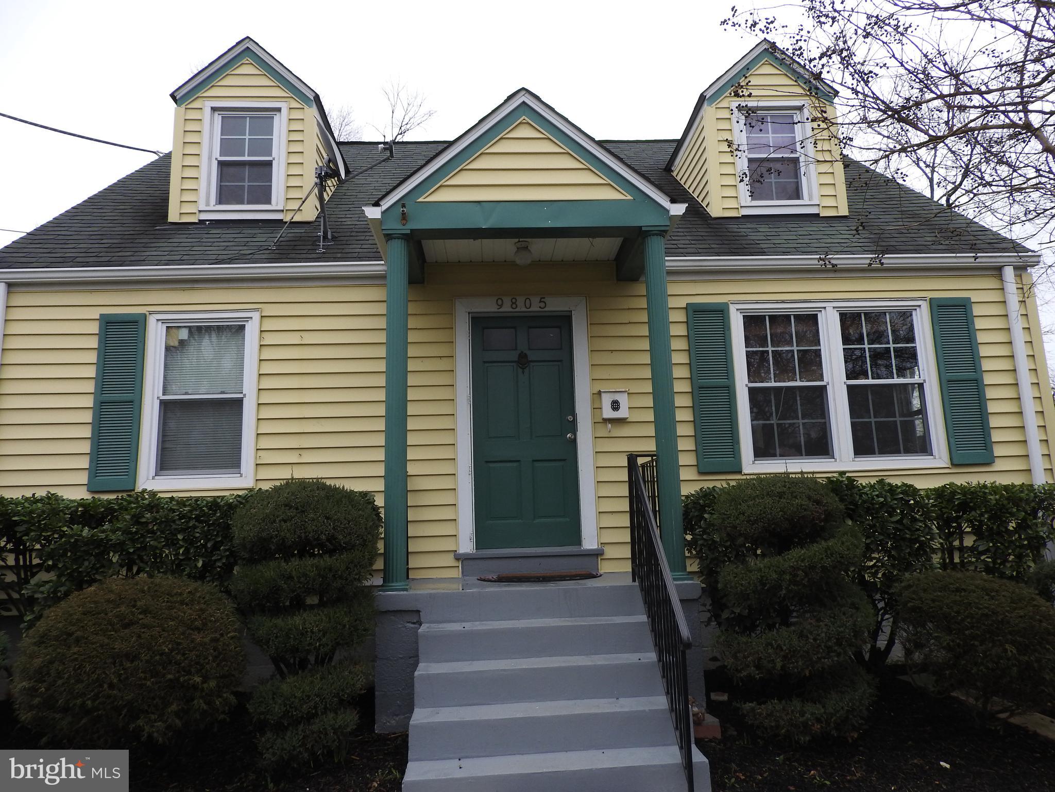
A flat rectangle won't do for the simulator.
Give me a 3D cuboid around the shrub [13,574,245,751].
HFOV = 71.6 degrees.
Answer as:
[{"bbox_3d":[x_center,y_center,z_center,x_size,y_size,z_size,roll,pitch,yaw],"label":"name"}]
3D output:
[{"bbox_3d":[-2.543,1.651,4.745,1.320,0.960,1.240,-1,-10,-3],"label":"shrub"}]

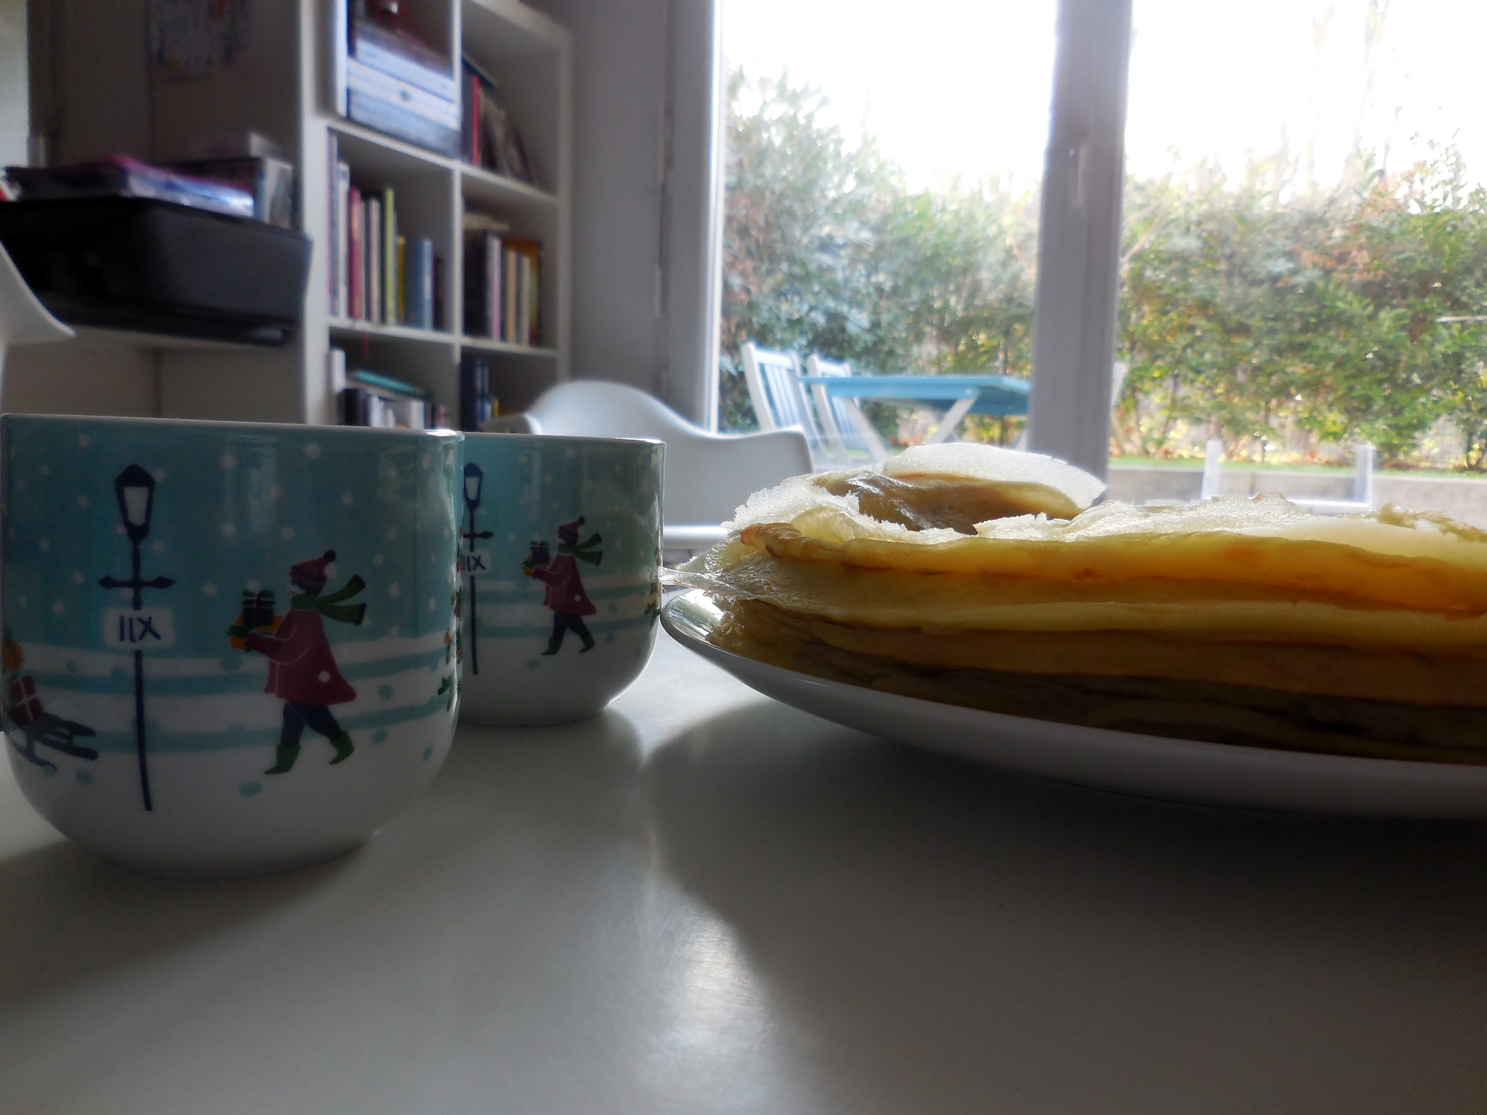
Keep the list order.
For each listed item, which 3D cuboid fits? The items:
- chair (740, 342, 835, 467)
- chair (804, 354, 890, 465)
[{"bbox_3d":[0.325,-0.403,4.364,0.540,0.890,0.450,5,6,29],"label":"chair"},{"bbox_3d":[0.612,-0.445,4.884,0.540,0.890,0.450,5,6,29],"label":"chair"}]

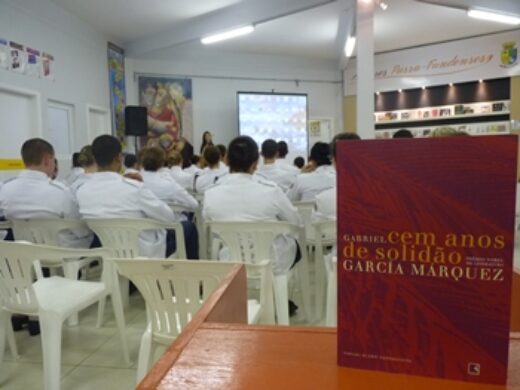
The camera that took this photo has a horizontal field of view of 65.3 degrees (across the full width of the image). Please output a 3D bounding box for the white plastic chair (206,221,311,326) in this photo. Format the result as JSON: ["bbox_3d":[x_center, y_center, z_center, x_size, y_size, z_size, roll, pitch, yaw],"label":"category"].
[{"bbox_3d":[0.000,0.522,2.480,0.560,0.800,0.550,0,5,9],"label":"white plastic chair"}]

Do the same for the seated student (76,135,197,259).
[{"bbox_3d":[-0.770,0.290,2.660,0.580,1.280,0.750,-1,4,8],"label":"seated student"}]

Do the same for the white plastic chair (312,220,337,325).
[{"bbox_3d":[0.580,0.515,2.450,0.560,0.800,0.550,0,5,8],"label":"white plastic chair"}]

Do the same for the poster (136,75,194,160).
[{"bbox_3d":[-2.020,-1.597,8.900,1.140,1.860,0.030,-3,5,-19],"label":"poster"}]

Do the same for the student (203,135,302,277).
[{"bbox_3d":[0.000,0.275,2.550,0.560,1.280,0.760,0,5,9],"label":"student"}]

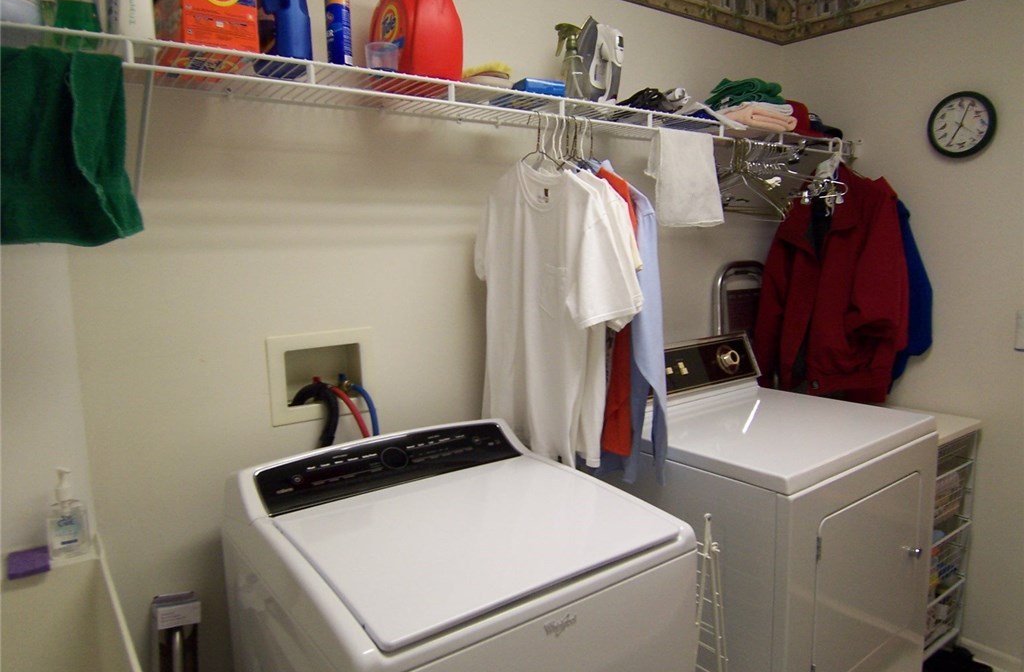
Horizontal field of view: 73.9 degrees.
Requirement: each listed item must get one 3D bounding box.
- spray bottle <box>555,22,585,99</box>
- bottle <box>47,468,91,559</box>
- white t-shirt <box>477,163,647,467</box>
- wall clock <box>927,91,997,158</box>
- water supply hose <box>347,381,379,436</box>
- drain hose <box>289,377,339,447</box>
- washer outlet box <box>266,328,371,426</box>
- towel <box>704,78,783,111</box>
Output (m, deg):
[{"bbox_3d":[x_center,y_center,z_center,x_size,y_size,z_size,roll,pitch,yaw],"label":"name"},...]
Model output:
[{"bbox_3d":[0.142,-0.665,1.681,0.100,0.200,0.062,-7,10,-35],"label":"spray bottle"},{"bbox_3d":[-0.873,0.341,1.337,0.055,0.178,0.070,6,11,42],"label":"bottle"},{"bbox_3d":[0.085,-0.058,1.613,0.130,0.710,0.560,-7,10,-35],"label":"white t-shirt"},{"bbox_3d":[1.431,-0.674,2.166,0.040,0.205,0.205,-7,10,-35],"label":"wall clock"},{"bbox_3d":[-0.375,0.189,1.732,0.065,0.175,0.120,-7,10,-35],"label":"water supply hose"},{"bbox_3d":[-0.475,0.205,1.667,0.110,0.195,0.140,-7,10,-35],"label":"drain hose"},{"bbox_3d":[-0.485,0.091,1.700,0.257,0.215,0.095,-7,10,-35],"label":"washer outlet box"},{"bbox_3d":[0.722,-0.757,2.162,0.210,0.090,0.185,-7,10,-35],"label":"towel"}]

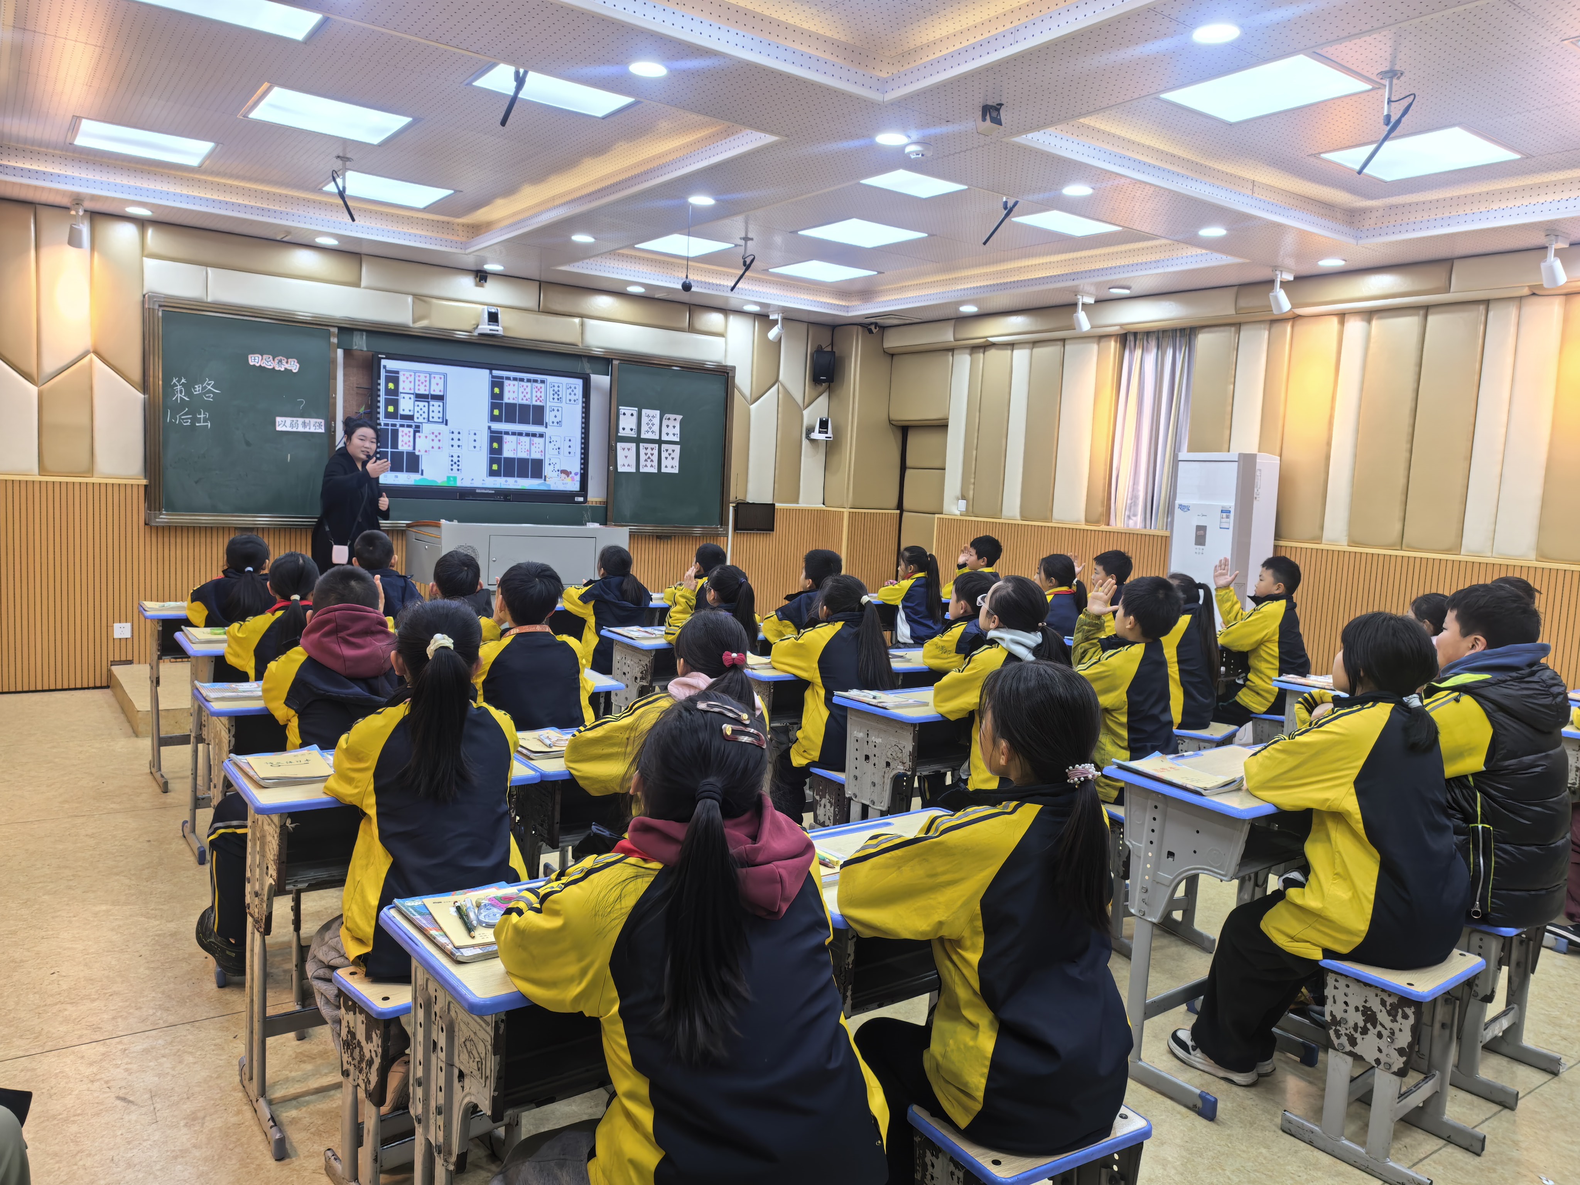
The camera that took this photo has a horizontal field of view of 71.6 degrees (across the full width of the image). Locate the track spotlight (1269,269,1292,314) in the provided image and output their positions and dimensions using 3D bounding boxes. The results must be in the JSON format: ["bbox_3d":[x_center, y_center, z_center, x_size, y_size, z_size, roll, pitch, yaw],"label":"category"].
[{"bbox_3d":[2.865,-1.762,6.403,0.135,0.250,0.085,-1,7,-37],"label":"track spotlight"}]

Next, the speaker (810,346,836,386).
[{"bbox_3d":[0.263,-1.819,8.820,0.190,0.300,0.190,2,6,-7],"label":"speaker"}]

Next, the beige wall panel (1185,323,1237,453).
[{"bbox_3d":[2.635,-1.010,6.887,0.060,1.310,0.300,-1,7,-35],"label":"beige wall panel"}]

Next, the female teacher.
[{"bbox_3d":[-2.607,-0.266,6.481,0.400,1.545,0.460,7,7,34],"label":"female teacher"}]

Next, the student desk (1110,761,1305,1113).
[{"bbox_3d":[1.110,0.830,2.803,0.600,0.759,0.415,-1,7,-35],"label":"student desk"}]

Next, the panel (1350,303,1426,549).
[{"bbox_3d":[3.242,-0.878,5.934,0.050,1.281,0.293,-1,7,-35],"label":"panel"}]

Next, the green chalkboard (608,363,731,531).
[{"bbox_3d":[-0.905,-1.078,8.299,1.000,1.230,0.050,-1,7,-35],"label":"green chalkboard"}]

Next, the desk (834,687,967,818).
[{"bbox_3d":[0.473,0.733,3.720,0.600,0.755,0.400,-2,8,-41],"label":"desk"}]

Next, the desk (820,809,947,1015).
[{"bbox_3d":[0.179,0.881,2.132,0.600,0.755,0.400,-1,7,-37],"label":"desk"}]

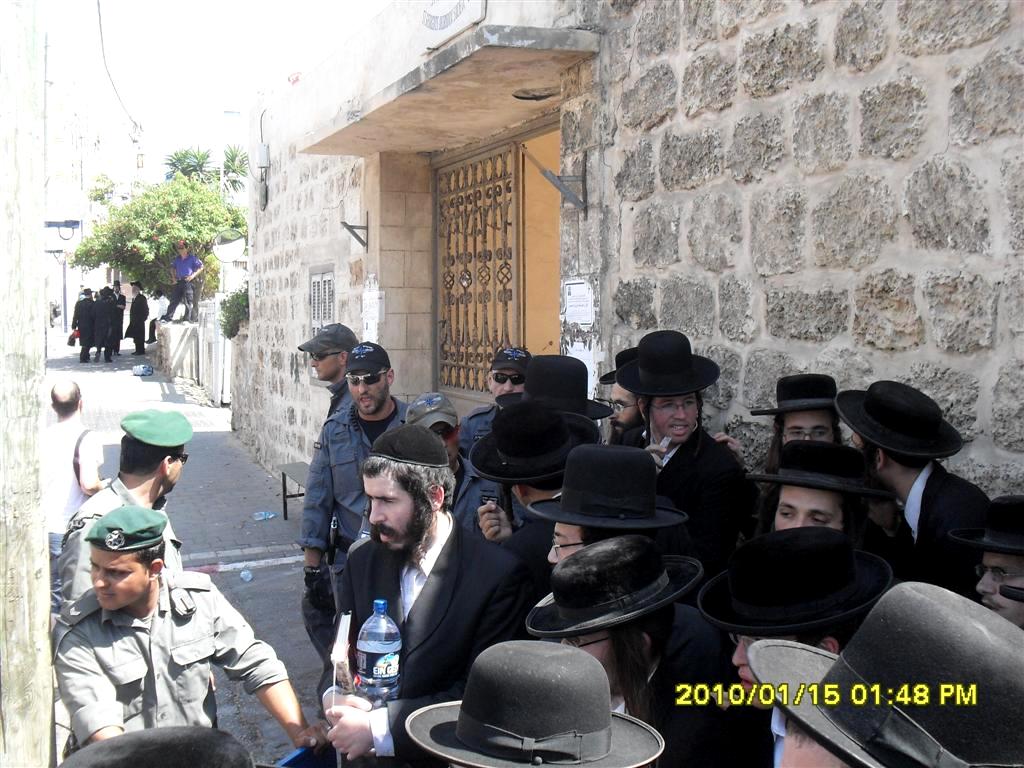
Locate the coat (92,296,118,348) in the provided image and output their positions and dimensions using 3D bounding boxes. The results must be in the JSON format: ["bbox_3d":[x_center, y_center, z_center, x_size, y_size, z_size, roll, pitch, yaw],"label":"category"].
[{"bbox_3d":[-10.210,-1.543,28.200,0.580,1.270,0.380,1,5,12],"label":"coat"}]

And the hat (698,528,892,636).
[{"bbox_3d":[0.495,0.332,1.970,0.340,0.130,0.325,-8,15,5],"label":"hat"}]

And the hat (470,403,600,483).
[{"bbox_3d":[0.050,0.113,2.828,0.345,0.118,0.320,-9,24,4],"label":"hat"}]

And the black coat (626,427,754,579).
[{"bbox_3d":[0.619,0.599,3.972,0.520,0.920,0.320,3,6,27],"label":"black coat"}]

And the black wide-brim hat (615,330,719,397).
[{"bbox_3d":[0.536,-0.075,3.900,0.350,0.140,0.365,-6,23,-6],"label":"black wide-brim hat"}]

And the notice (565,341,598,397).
[{"bbox_3d":[0.322,-0.068,5.250,0.010,0.280,0.320,-2,6,-21],"label":"notice"}]

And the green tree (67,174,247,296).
[{"bbox_3d":[-8.310,-3.218,26.500,3.900,3.400,3.600,0,5,0],"label":"green tree"}]

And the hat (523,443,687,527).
[{"bbox_3d":[0.211,0.212,2.443,0.350,0.142,0.320,2,6,-6],"label":"hat"}]

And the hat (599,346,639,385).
[{"bbox_3d":[0.513,-0.073,4.450,0.330,0.125,0.310,-12,16,-35],"label":"hat"}]

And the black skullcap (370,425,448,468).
[{"bbox_3d":[-0.226,0.139,2.500,0.180,0.085,0.170,1,9,-37],"label":"black skullcap"}]

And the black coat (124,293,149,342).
[{"bbox_3d":[-9.353,-1.631,28.000,0.600,1.150,0.500,-2,6,-20],"label":"black coat"}]

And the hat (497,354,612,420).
[{"bbox_3d":[0.129,-0.002,3.110,0.320,0.145,0.345,7,9,-1],"label":"hat"}]

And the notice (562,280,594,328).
[{"bbox_3d":[0.316,-0.377,5.300,0.010,0.215,0.300,-2,6,-21],"label":"notice"}]

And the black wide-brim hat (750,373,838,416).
[{"bbox_3d":[0.870,0.028,3.320,0.330,0.120,0.345,-4,1,17],"label":"black wide-brim hat"}]

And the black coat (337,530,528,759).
[{"bbox_3d":[-0.176,0.730,2.557,0.520,0.860,0.360,5,7,41],"label":"black coat"}]

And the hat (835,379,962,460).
[{"bbox_3d":[0.948,0.054,2.708,0.320,0.112,0.345,-7,32,-33],"label":"hat"}]

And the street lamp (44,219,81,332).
[{"bbox_3d":[-16.066,-3.825,40.000,1.400,4.100,0.500,-1,5,-11],"label":"street lamp"}]

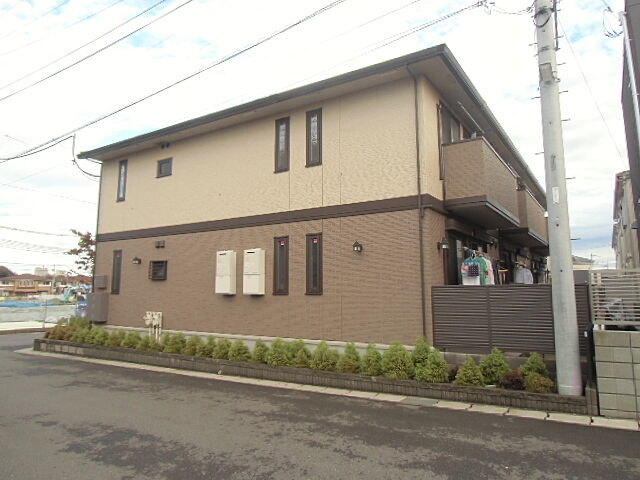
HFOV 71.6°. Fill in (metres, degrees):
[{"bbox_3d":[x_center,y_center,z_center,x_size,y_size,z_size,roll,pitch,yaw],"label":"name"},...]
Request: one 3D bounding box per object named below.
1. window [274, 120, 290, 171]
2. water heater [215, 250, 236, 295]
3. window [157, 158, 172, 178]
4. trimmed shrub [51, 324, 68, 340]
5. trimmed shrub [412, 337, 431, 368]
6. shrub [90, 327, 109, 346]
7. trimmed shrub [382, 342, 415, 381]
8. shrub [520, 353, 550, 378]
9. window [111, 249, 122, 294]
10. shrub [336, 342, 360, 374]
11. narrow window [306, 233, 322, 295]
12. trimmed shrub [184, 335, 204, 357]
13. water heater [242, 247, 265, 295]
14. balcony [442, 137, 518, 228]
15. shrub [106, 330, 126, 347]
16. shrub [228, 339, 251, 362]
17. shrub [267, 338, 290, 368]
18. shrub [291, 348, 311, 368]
[{"bbox_3d":[-0.902,-2.284,10.677,0.430,1.340,0.100,-4,-8,32],"label":"window"},{"bbox_3d":[-2.342,0.830,11.082,0.500,1.070,0.200,-4,-8,32],"label":"water heater"},{"bbox_3d":[-4.520,-2.087,12.874,0.636,0.497,0.100,-4,-8,33],"label":"window"},{"bbox_3d":[-8.076,2.853,13.756,0.530,0.457,0.530,-4,-8,33],"label":"trimmed shrub"},{"bbox_3d":[1.729,1.969,7.508,0.380,0.650,0.380,-4,-8,32],"label":"trimmed shrub"},{"bbox_3d":[-6.116,2.649,12.308,0.460,0.500,0.460,-4,-7,32],"label":"shrub"},{"bbox_3d":[1.349,2.053,7.623,0.540,0.570,0.540,0,-6,0],"label":"trimmed shrub"},{"bbox_3d":[3.240,1.930,6.666,0.460,0.470,0.460,-4,-8,33],"label":"shrub"},{"bbox_3d":[-6.235,0.998,13.600,0.420,1.340,0.100,-4,-8,32],"label":"window"},{"bbox_3d":[0.531,2.182,8.269,0.464,0.534,0.464,0,-6,0],"label":"shrub"},{"bbox_3d":[-0.121,0.537,9.803,0.430,1.360,0.100,-4,-8,32],"label":"narrow window"},{"bbox_3d":[-2.980,2.492,10.536,0.460,0.486,0.460,0,-6,0],"label":"trimmed shrub"},{"bbox_3d":[-1.547,0.761,10.500,0.475,1.047,0.220,-4,-8,33],"label":"water heater"},{"bbox_3d":[4.161,-1.230,11.104,0.880,1.430,4.050,-4,-7,32],"label":"balcony"},{"bbox_3d":[-5.458,2.629,11.899,0.480,0.400,0.480,-4,-7,32],"label":"shrub"},{"bbox_3d":[-1.758,2.399,9.690,0.480,0.487,0.480,0,-6,0],"label":"shrub"},{"bbox_3d":[-0.841,2.250,8.993,0.490,0.510,0.490,0,-6,0],"label":"shrub"},{"bbox_3d":[-0.371,2.271,8.426,0.400,0.420,0.400,0,-7,0],"label":"shrub"}]

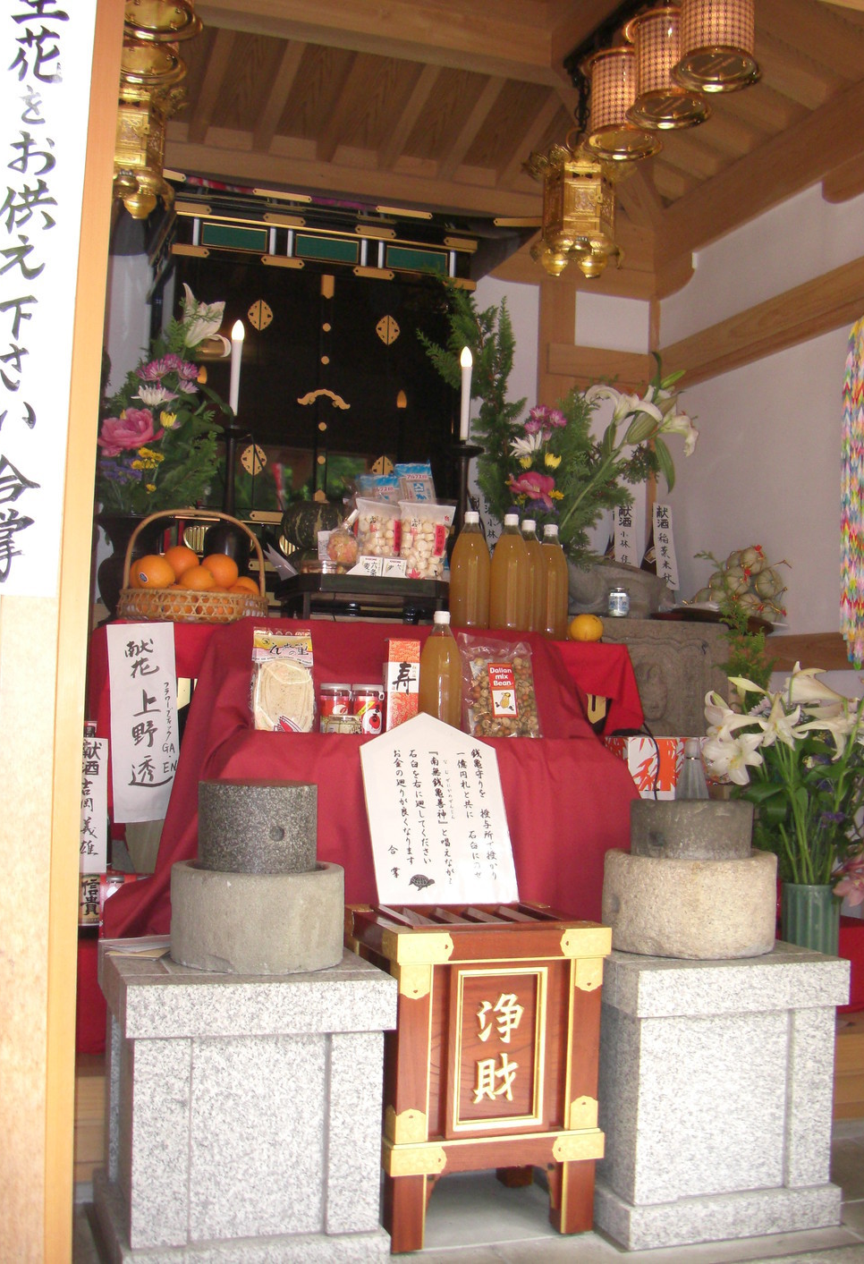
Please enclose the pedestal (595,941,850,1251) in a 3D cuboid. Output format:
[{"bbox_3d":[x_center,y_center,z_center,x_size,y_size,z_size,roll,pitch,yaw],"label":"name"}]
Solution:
[{"bbox_3d":[0.507,0.886,2.805,0.465,0.490,0.474,3,-4,-19],"label":"pedestal"}]

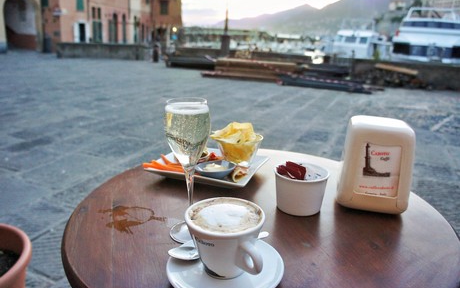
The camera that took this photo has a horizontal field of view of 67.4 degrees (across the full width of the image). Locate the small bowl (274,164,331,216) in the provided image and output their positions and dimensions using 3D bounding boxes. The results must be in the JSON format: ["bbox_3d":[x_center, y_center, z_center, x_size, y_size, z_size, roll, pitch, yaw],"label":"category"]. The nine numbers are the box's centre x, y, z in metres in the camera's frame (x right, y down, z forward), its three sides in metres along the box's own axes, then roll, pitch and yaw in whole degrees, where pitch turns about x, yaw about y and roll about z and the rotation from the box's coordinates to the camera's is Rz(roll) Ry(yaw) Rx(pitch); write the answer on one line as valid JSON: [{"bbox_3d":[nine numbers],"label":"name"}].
[{"bbox_3d":[0.118,0.076,0.585,0.089,0.067,0.089,0,17,0],"label":"small bowl"}]

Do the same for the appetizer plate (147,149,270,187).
[{"bbox_3d":[-0.043,0.050,0.734,0.214,0.024,0.173,7,19,21],"label":"appetizer plate"}]

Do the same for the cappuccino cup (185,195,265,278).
[{"bbox_3d":[-0.003,0.119,0.412,0.093,0.070,0.105,-16,24,-42],"label":"cappuccino cup"}]

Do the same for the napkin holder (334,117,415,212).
[{"bbox_3d":[0.257,0.030,0.614,0.111,0.139,0.107,6,18,16],"label":"napkin holder"}]

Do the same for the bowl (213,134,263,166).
[{"bbox_3d":[0.021,0.016,0.755,0.110,0.058,0.110,0,17,0],"label":"bowl"}]

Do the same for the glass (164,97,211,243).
[{"bbox_3d":[-0.056,0.038,0.484,0.066,0.197,0.066,0,17,0],"label":"glass"}]

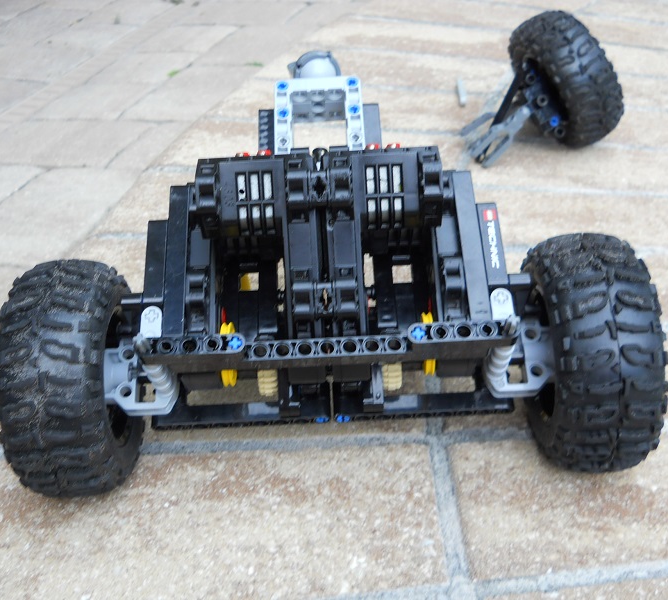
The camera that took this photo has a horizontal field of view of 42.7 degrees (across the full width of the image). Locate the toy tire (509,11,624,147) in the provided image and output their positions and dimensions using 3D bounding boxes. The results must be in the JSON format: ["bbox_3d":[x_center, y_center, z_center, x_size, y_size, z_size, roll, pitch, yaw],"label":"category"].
[{"bbox_3d":[0.157,-0.149,0.581,0.039,0.095,0.095,-31,39,3],"label":"toy tire"}]

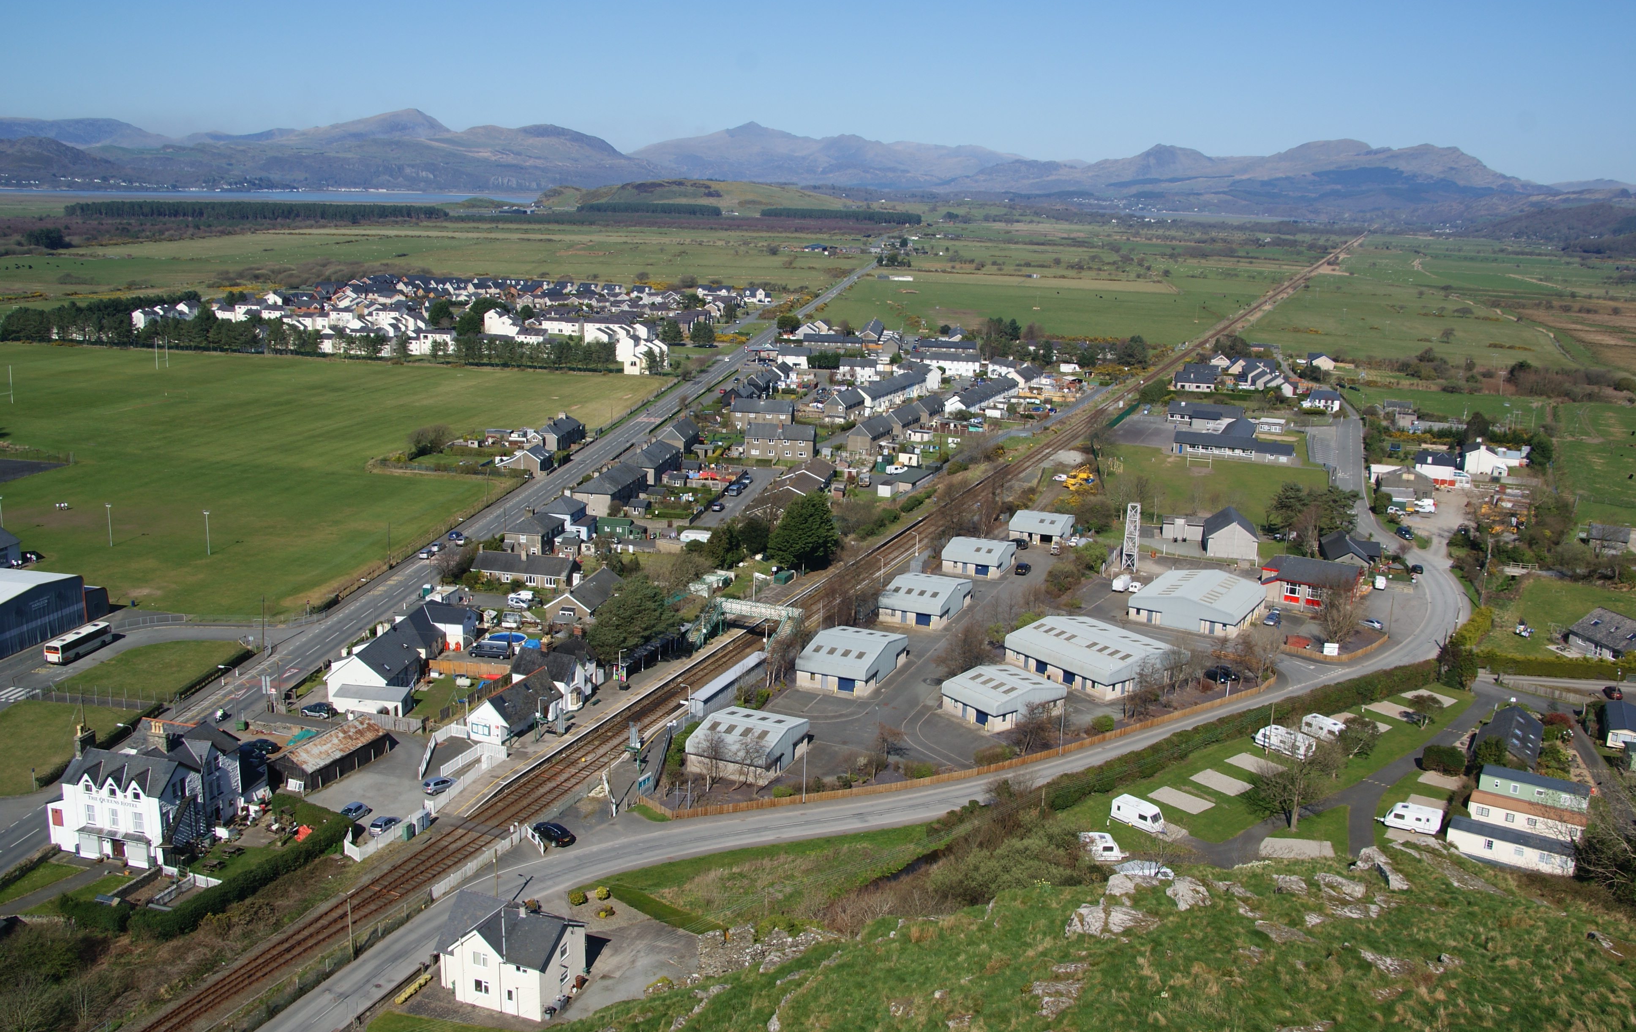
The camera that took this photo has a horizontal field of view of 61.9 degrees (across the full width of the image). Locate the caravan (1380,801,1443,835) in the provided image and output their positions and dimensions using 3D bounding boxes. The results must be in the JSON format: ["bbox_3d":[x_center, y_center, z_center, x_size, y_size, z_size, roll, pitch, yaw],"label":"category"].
[{"bbox_3d":[67.140,34.210,154.890,6.450,2.600,2.280,8,15,27],"label":"caravan"}]

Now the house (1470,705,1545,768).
[{"bbox_3d":[81.940,26.929,161.847,7.100,4.500,16.400,9,15,28],"label":"house"}]

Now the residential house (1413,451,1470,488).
[{"bbox_3d":[148.009,-11.454,323.150,12.100,7.400,6.700,6,14,18],"label":"residential house"}]

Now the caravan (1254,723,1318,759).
[{"bbox_3d":[56.455,27.286,164.772,2.250,2.500,6.800,-10,18,-41],"label":"caravan"}]

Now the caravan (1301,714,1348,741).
[{"bbox_3d":[66.720,28.340,179.380,2.280,2.550,5.750,-6,15,-29],"label":"caravan"}]

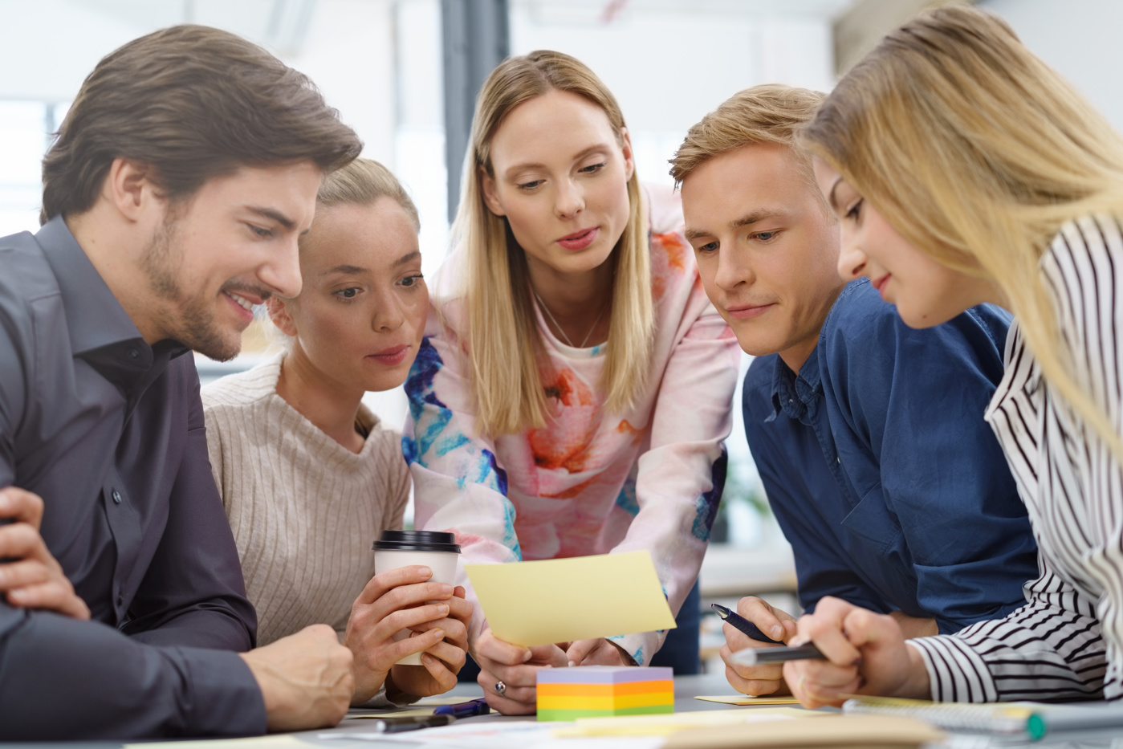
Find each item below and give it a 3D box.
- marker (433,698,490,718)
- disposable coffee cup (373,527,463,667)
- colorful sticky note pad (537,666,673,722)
[{"bbox_3d":[-0.076,0.276,1.421,0.012,0.013,0.140,-4,-8,21],"label":"marker"},{"bbox_3d":[-0.133,0.203,1.555,0.081,0.121,0.081,3,-6,-6],"label":"disposable coffee cup"},{"bbox_3d":[0.035,0.250,1.341,0.076,0.039,0.076,-7,-10,40],"label":"colorful sticky note pad"}]

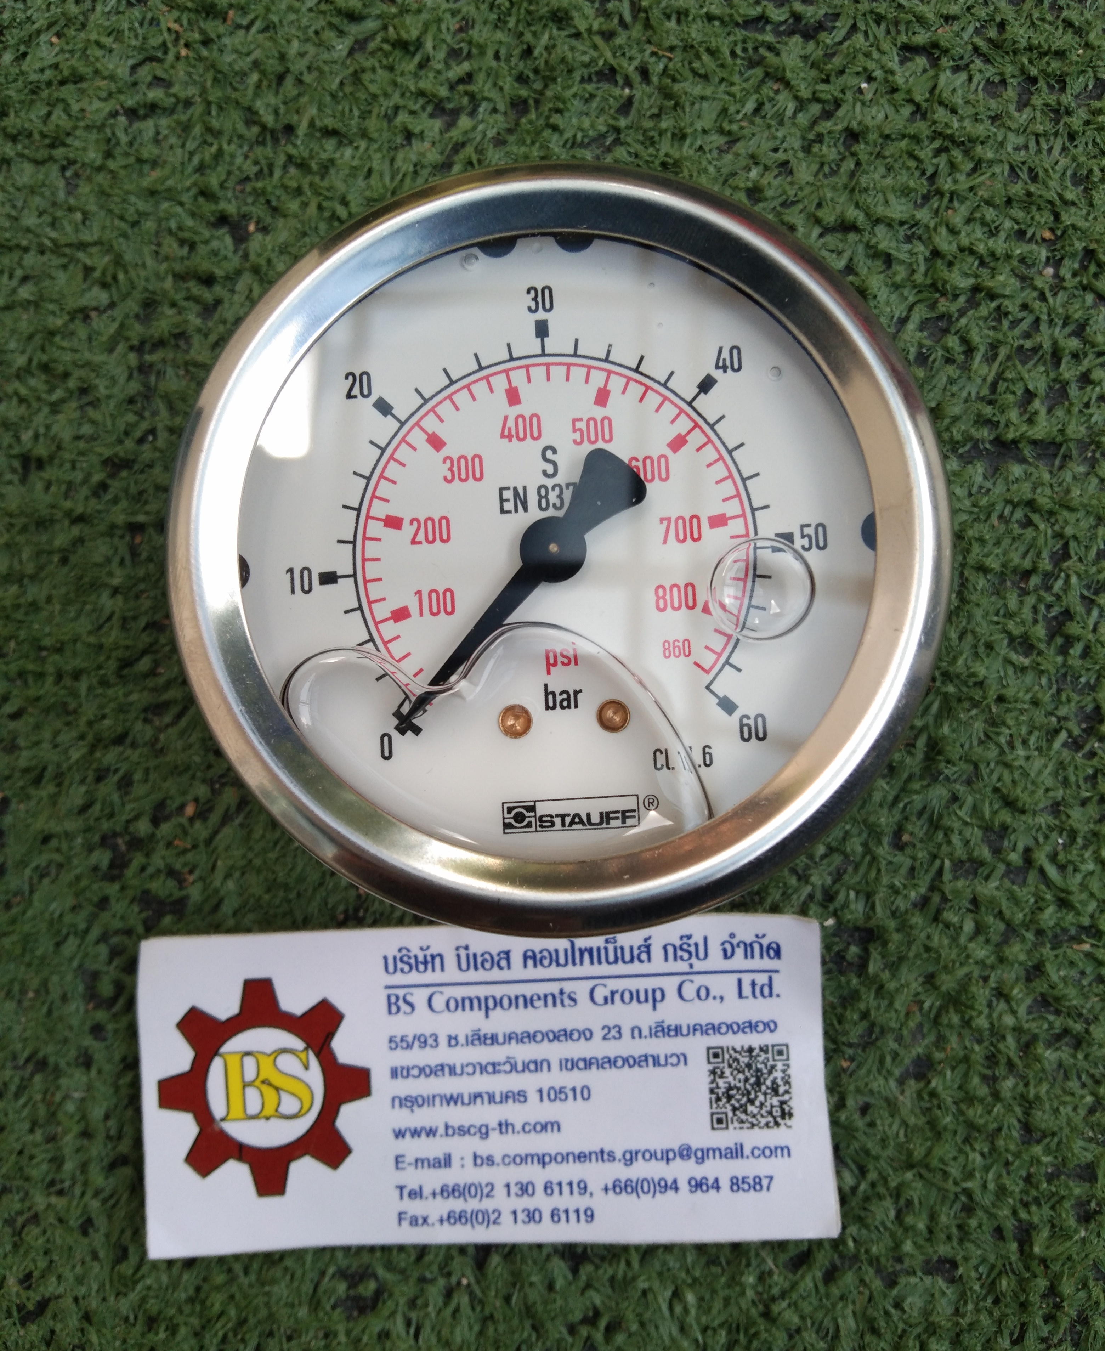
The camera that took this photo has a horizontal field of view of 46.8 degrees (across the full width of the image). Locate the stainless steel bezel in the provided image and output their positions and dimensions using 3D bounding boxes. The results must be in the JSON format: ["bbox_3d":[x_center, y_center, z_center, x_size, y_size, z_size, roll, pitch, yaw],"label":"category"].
[{"bbox_3d":[0.000,-0.011,0.113,0.068,0.016,0.068,-3,84,1],"label":"stainless steel bezel"}]

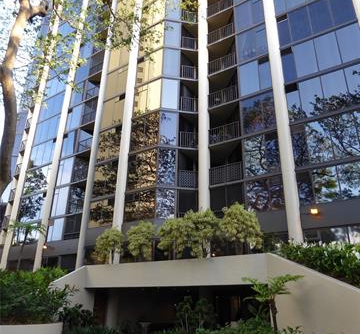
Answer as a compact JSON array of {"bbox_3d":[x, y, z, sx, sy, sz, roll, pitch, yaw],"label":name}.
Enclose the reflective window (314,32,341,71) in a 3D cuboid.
[{"bbox_3d":[8.363,-6.613,19.706,1.224,2.475,0.100,-14,-28,30],"label":"reflective window"}]

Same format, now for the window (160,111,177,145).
[{"bbox_3d":[-0.769,-2.572,23.253,1.148,2.523,0.120,4,-23,-7],"label":"window"}]

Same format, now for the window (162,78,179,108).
[{"bbox_3d":[-0.640,-4.937,23.826,1.175,2.511,0.100,3,-24,-5],"label":"window"}]

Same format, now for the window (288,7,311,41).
[{"bbox_3d":[7.527,-8.955,21.806,1.218,2.358,0.120,-14,-27,32],"label":"window"}]

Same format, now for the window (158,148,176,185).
[{"bbox_3d":[-0.821,-0.034,22.171,1.140,2.520,0.120,4,-23,-7],"label":"window"}]

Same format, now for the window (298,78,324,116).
[{"bbox_3d":[7.446,-3.921,19.629,1.210,2.442,0.120,-14,-27,32],"label":"window"}]

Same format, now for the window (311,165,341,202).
[{"bbox_3d":[7.179,0.817,17.115,1.197,1.904,0.100,-14,-28,30],"label":"window"}]

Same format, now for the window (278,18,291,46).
[{"bbox_3d":[6.641,-8.655,22.329,0.850,2.114,0.120,-14,-27,32],"label":"window"}]

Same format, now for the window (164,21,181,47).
[{"bbox_3d":[-0.577,-10.104,26.468,1.227,2.456,0.120,4,-23,-7],"label":"window"}]

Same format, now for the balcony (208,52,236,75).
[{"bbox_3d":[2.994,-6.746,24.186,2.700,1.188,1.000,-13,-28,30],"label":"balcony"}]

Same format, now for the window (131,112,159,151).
[{"bbox_3d":[-2.318,-2.270,23.267,2.349,2.511,0.100,-13,-28,30],"label":"window"}]

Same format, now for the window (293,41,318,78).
[{"bbox_3d":[7.385,-6.316,20.334,1.188,2.484,0.100,-13,-28,30],"label":"window"}]

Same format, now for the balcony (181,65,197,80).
[{"bbox_3d":[0.627,-6.350,25.170,1.333,1.251,0.979,5,-24,-8],"label":"balcony"}]

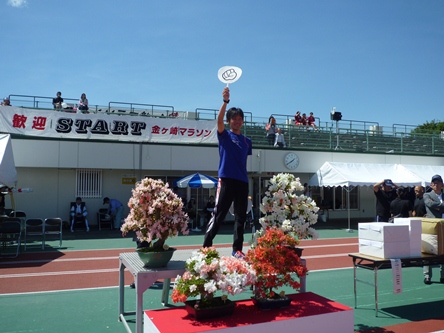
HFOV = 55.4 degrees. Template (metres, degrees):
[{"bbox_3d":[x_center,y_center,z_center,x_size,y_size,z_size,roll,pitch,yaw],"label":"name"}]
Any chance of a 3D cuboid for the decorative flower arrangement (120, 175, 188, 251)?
[{"bbox_3d":[-0.712,0.510,4.500,0.660,0.790,0.600,1,-2,-23],"label":"decorative flower arrangement"}]

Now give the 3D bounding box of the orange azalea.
[{"bbox_3d":[0.544,0.946,4.150,0.560,0.710,0.500,1,-2,-23],"label":"orange azalea"}]

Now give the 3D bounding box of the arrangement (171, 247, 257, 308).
[{"bbox_3d":[-0.077,1.019,3.850,0.740,0.560,0.580,1,-2,-23],"label":"arrangement"}]

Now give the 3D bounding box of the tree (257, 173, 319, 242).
[{"bbox_3d":[0.777,0.524,5.100,0.740,0.870,0.640,1,-2,-23],"label":"tree"}]

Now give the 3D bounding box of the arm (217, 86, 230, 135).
[{"bbox_3d":[0.017,-0.644,4.870,0.150,0.540,0.160,1,-2,-23],"label":"arm"}]

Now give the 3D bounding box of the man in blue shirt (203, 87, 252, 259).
[{"bbox_3d":[0.064,0.070,4.900,0.540,1.980,0.400,1,-2,-24],"label":"man in blue shirt"}]

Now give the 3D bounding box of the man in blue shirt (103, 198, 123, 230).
[{"bbox_3d":[-3.614,1.566,14.100,0.680,1.100,0.500,1,-2,-18],"label":"man in blue shirt"}]

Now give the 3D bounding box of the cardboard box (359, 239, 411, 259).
[{"bbox_3d":[2.163,1.083,5.643,0.410,0.205,0.440,1,-2,-22],"label":"cardboard box"}]

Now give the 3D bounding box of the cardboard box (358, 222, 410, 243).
[{"bbox_3d":[2.165,0.879,5.649,0.410,0.205,0.440,1,-2,-22],"label":"cardboard box"}]

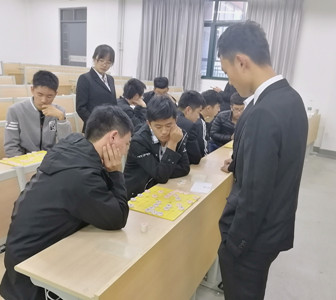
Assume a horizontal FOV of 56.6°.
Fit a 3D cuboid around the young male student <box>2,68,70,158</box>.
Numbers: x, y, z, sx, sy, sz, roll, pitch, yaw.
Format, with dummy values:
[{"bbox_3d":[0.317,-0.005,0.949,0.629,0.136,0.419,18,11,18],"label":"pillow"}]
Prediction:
[{"bbox_3d":[-0.889,0.059,2.279,0.510,1.220,0.660,-6,17,-35],"label":"young male student"}]

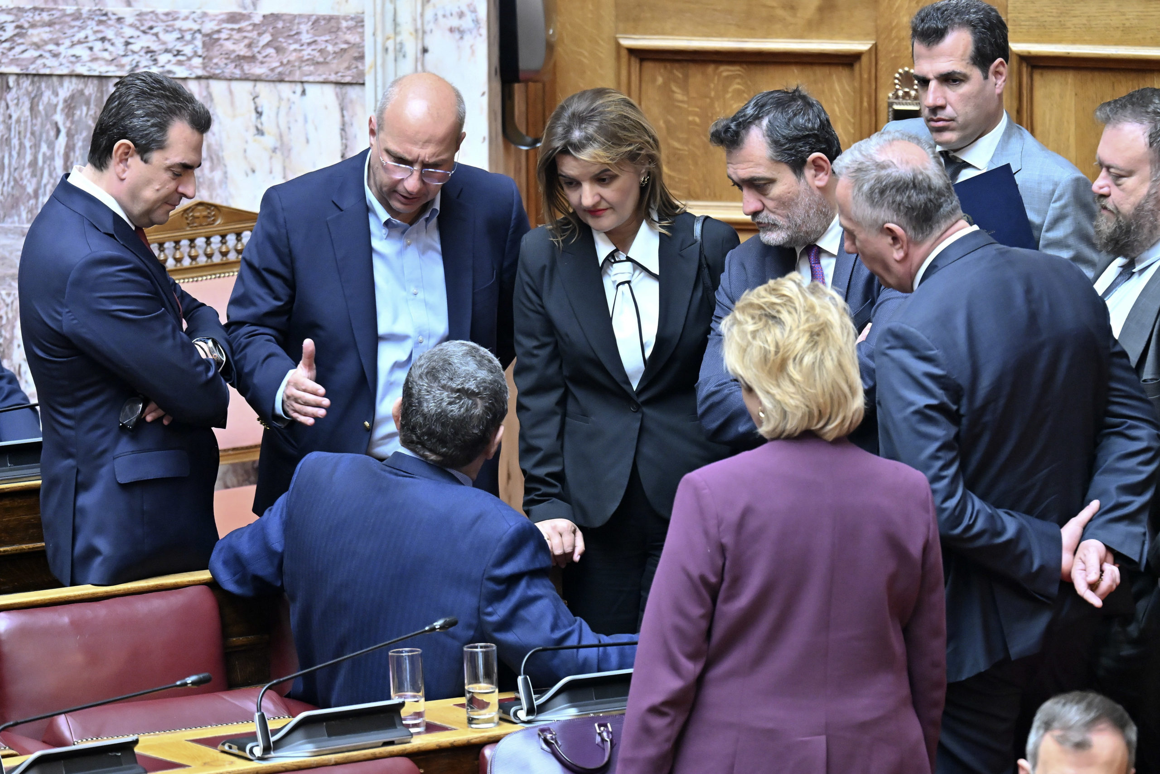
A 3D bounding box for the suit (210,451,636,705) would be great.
[{"bbox_3d":[-0.258,0.378,20.250,0.740,0.600,0.460,2,12,12],"label":"suit"}]

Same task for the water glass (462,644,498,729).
[{"bbox_3d":[-0.163,0.496,19.800,0.057,0.135,0.057,0,12,0],"label":"water glass"}]

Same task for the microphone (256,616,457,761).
[{"bbox_3d":[-0.376,0.499,19.800,0.355,0.205,0.045,-2,12,-10],"label":"microphone"}]

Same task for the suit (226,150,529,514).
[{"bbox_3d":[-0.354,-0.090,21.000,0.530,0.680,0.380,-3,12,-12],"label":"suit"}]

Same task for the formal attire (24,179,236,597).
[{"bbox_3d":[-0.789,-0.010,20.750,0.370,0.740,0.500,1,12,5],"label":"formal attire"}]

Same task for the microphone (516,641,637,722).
[{"bbox_3d":[0.062,0.493,20.000,0.350,0.140,0.045,-2,12,-8],"label":"microphone"}]

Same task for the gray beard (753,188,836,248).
[{"bbox_3d":[0.370,-0.297,20.950,0.110,0.115,0.145,-33,29,-31],"label":"gray beard"}]

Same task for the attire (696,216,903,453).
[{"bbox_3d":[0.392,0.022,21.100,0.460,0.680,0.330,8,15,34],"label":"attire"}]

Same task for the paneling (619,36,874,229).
[{"bbox_3d":[0.315,-0.478,22.500,0.490,0.370,0.050,1,12,9],"label":"paneling"}]

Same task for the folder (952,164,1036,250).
[{"bbox_3d":[0.709,-0.212,21.400,0.235,0.315,0.020,-14,5,27],"label":"folder"}]

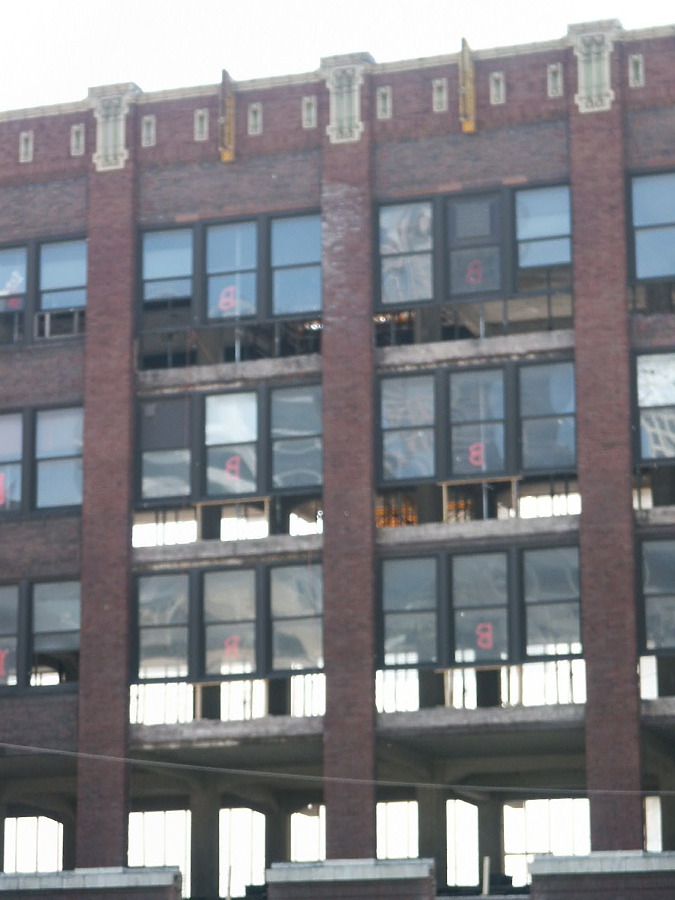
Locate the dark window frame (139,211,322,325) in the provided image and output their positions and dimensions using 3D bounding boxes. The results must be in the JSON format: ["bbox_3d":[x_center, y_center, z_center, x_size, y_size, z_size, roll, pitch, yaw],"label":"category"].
[{"bbox_3d":[-2.315,-3.863,59.561,4.280,2.310,0.200,-5,-14,18],"label":"dark window frame"}]

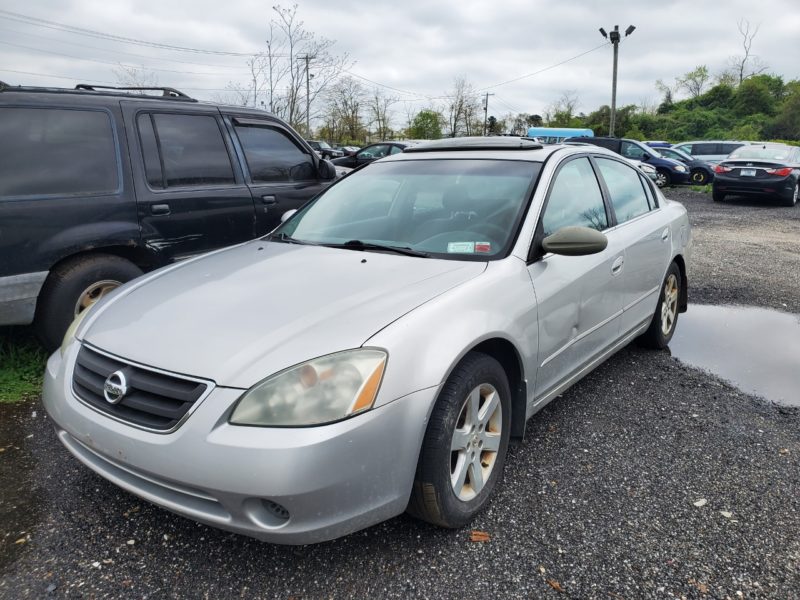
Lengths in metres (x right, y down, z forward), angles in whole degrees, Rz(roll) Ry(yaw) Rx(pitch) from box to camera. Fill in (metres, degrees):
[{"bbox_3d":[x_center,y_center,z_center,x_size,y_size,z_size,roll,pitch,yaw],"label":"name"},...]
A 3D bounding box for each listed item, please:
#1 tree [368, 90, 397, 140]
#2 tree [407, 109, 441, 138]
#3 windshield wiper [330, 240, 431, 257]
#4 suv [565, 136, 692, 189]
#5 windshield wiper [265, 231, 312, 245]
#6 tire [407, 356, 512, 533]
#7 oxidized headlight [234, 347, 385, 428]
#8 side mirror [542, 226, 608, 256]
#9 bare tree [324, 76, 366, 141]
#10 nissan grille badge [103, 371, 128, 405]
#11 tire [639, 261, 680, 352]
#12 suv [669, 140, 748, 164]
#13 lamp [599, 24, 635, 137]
[{"bbox_3d":[-1.904,-19.810,67.851,3.200,7.300,3.200,-1,13,-1],"label":"tree"},{"bbox_3d":[2.546,-16.825,60.000,3.500,4.600,3.500,0,13,0],"label":"tree"},{"bbox_3d":[-0.125,-0.230,2.736,0.610,0.070,0.110,9,16,36],"label":"windshield wiper"},{"bbox_3d":[8.520,-5.230,22.950,4.850,1.760,1.980,6,15,28],"label":"suv"},{"bbox_3d":[-0.547,-0.305,3.081,0.480,0.060,0.100,9,16,36],"label":"windshield wiper"},{"bbox_3d":[0.226,0.513,2.301,0.215,0.660,0.660,7,15,32],"label":"tire"},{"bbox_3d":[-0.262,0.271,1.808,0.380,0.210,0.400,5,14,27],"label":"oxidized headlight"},{"bbox_3d":[0.778,-0.257,2.668,0.240,0.138,0.145,9,16,36],"label":"side mirror"},{"bbox_3d":[-5.466,-19.025,62.967,4.500,8.300,4.500,-2,14,-4],"label":"bare tree"},{"bbox_3d":[-0.942,0.290,2.005,0.115,0.115,0.025,9,6,36],"label":"nissan grille badge"},{"bbox_3d":[1.923,0.019,4.481,0.215,0.660,0.660,9,16,36],"label":"tire"},{"bbox_3d":[12.944,-6.086,26.500,4.850,1.800,1.930,4,14,20],"label":"suv"},{"bbox_3d":[12.306,-11.302,35.014,2.000,8.700,1.400,4,14,18],"label":"lamp"}]

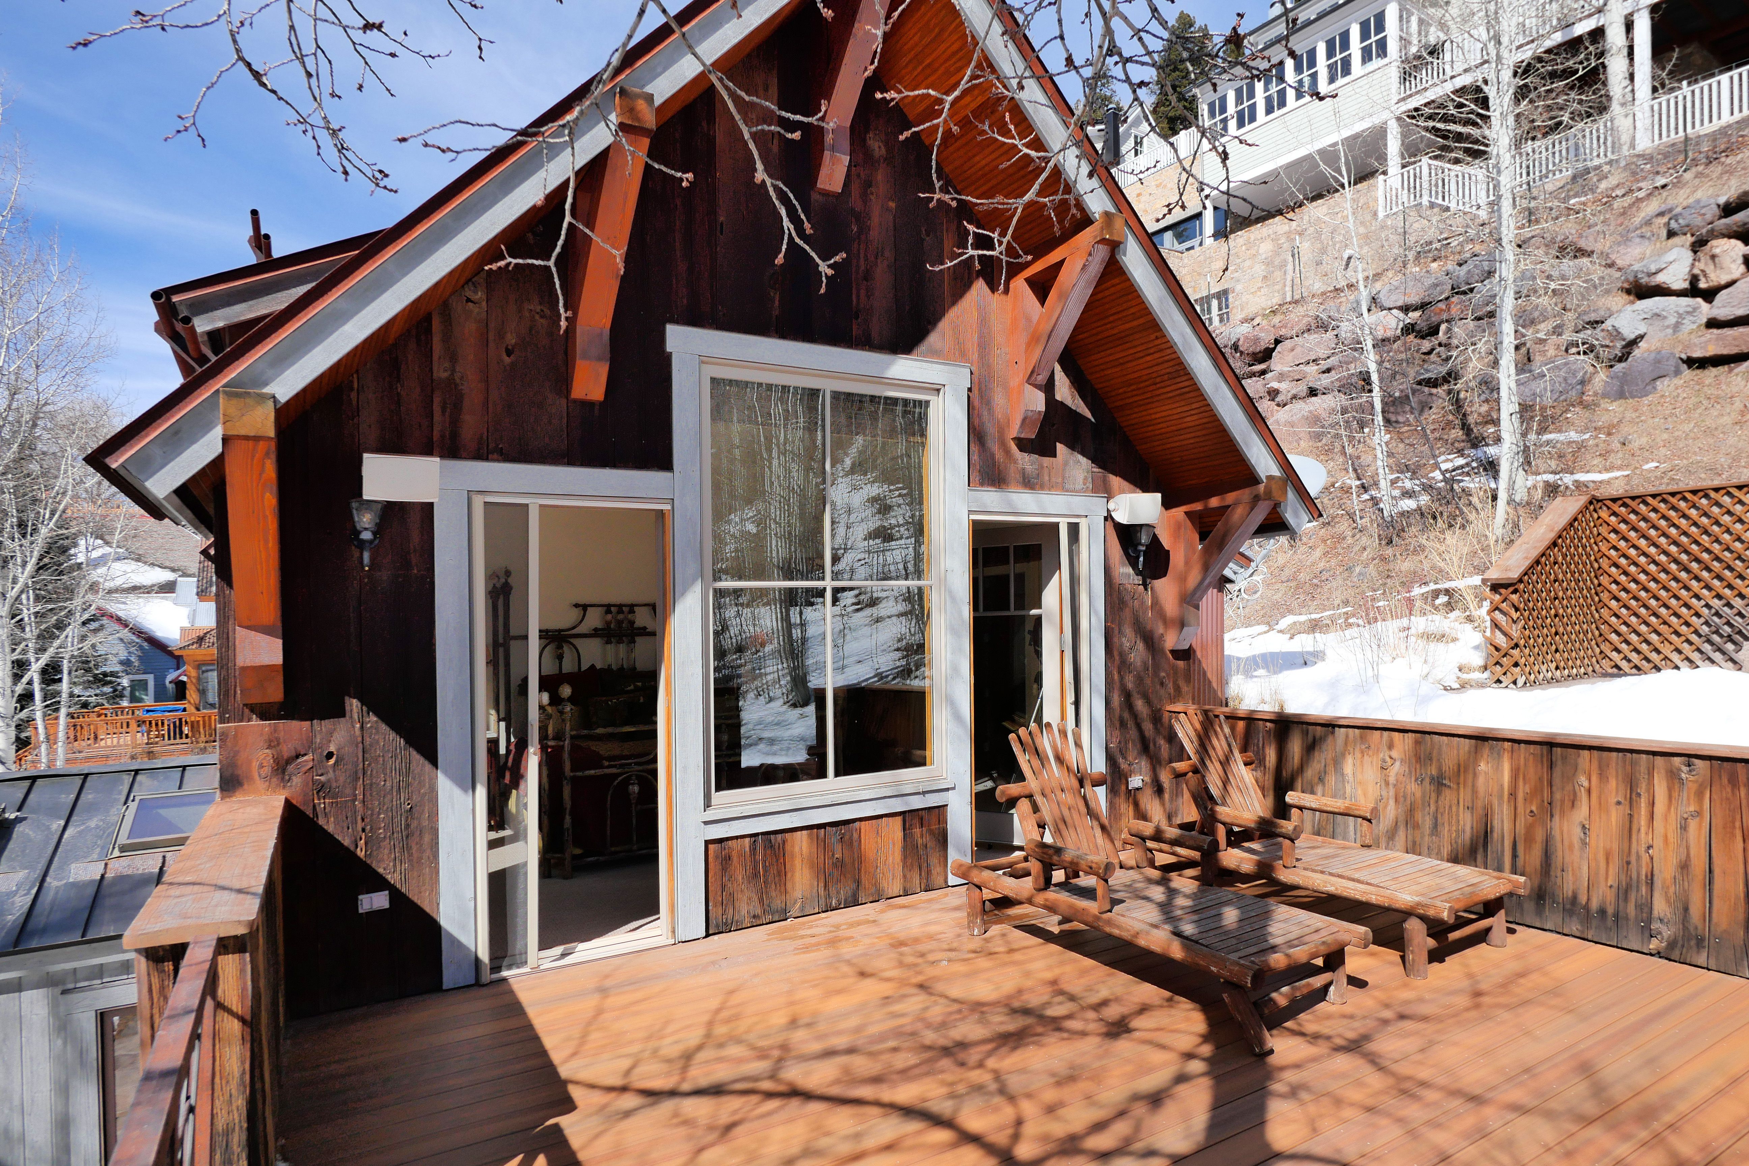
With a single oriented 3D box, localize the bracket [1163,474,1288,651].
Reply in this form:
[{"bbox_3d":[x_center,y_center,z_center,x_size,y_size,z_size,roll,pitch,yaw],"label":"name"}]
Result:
[{"bbox_3d":[2.258,-0.100,5.667,0.150,1.090,0.780,0,-1,-31],"label":"bracket"}]

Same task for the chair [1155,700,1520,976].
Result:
[{"bbox_3d":[2.229,1.205,4.596,0.750,1.000,1.800,0,-2,-33],"label":"chair"}]

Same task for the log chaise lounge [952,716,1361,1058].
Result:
[{"bbox_3d":[1.185,1.211,4.019,0.760,1.000,1.800,0,-2,-32],"label":"log chaise lounge"}]

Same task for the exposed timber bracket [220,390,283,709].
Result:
[{"bbox_3d":[-2.251,-0.078,3.196,0.150,1.090,0.780,0,-1,-31],"label":"exposed timber bracket"}]

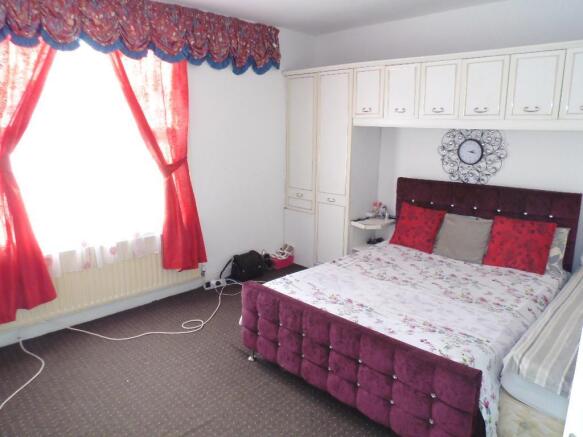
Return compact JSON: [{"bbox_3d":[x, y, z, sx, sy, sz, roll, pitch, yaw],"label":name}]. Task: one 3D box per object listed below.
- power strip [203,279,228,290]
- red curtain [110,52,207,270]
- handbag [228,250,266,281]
[{"bbox_3d":[-0.747,0.652,4.106,0.230,0.056,0.055,-9,15,-40],"label":"power strip"},{"bbox_3d":[-1.060,-0.458,3.479,0.160,1.920,0.810,11,15,41],"label":"red curtain"},{"bbox_3d":[-0.446,0.484,4.436,0.160,0.265,0.360,11,15,41],"label":"handbag"}]

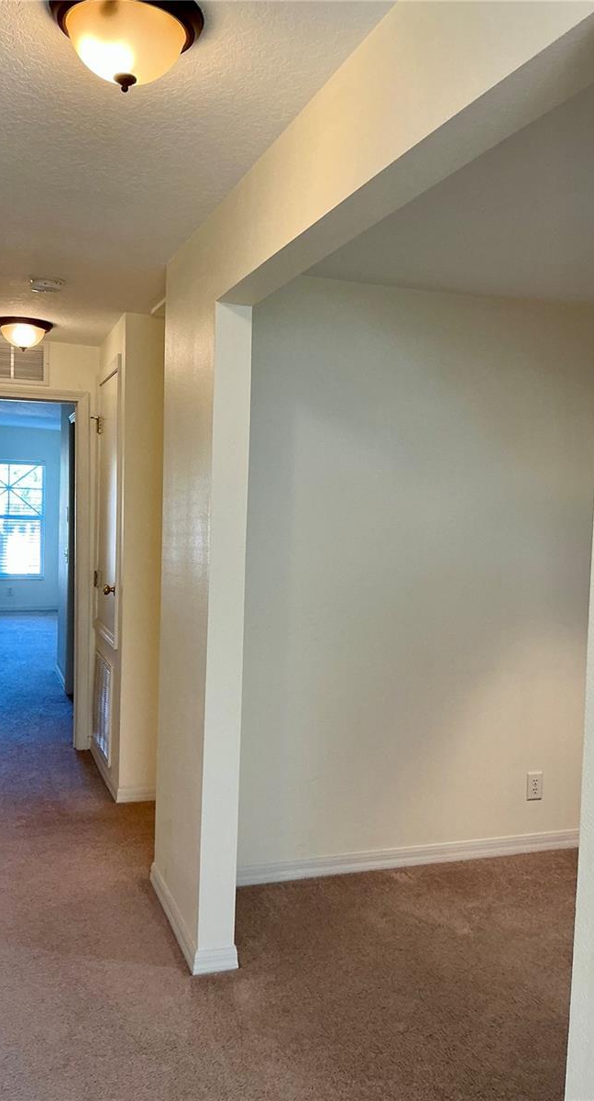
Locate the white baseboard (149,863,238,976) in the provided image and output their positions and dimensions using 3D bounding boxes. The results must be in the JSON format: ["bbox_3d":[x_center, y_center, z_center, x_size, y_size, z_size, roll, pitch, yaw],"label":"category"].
[{"bbox_3d":[-0.386,1.292,3.213,0.151,0.081,0.741,1,3,-20],"label":"white baseboard"}]

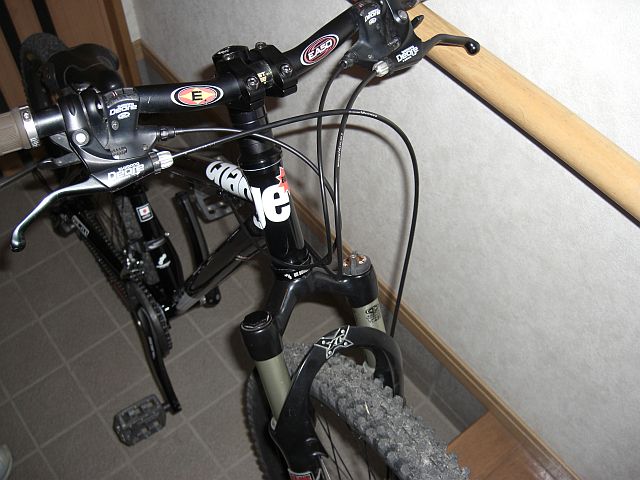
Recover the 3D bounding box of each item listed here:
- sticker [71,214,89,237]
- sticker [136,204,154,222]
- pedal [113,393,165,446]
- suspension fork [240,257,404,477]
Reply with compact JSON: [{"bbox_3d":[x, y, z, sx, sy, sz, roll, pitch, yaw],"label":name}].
[{"bbox_3d":[-0.502,-0.028,1.477,0.003,0.015,0.064,7,28,-50],"label":"sticker"},{"bbox_3d":[-0.305,-0.046,1.227,0.022,0.027,0.004,-18,25,-13],"label":"sticker"},{"bbox_3d":[-0.331,0.331,1.288,0.090,0.027,0.062,-24,62,-24],"label":"pedal"},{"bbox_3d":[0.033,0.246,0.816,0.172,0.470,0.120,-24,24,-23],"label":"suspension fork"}]

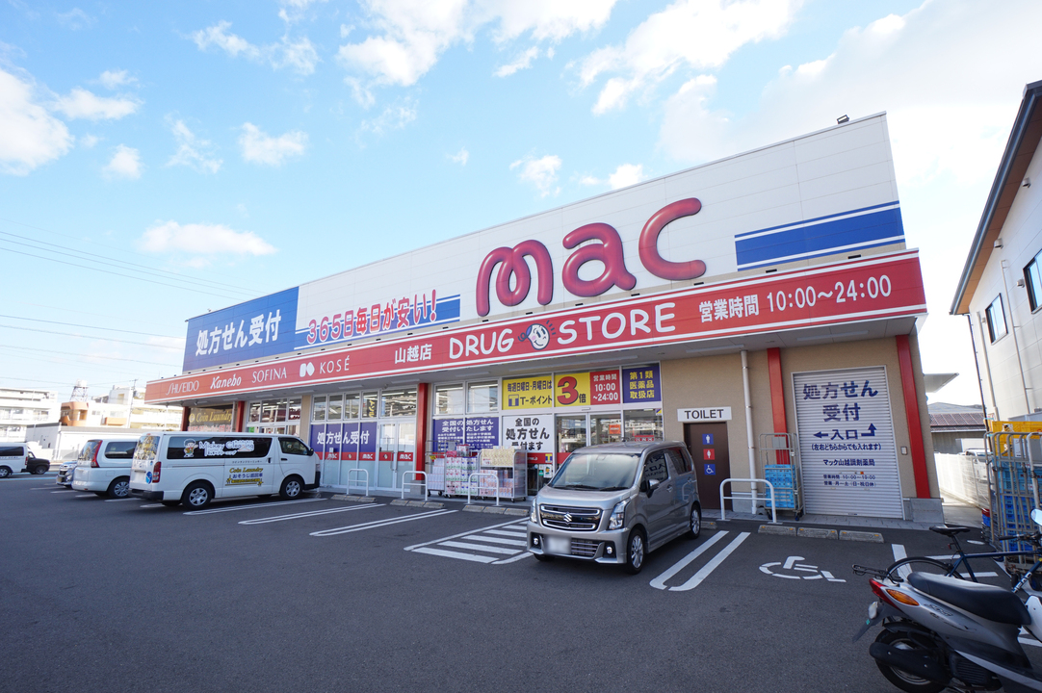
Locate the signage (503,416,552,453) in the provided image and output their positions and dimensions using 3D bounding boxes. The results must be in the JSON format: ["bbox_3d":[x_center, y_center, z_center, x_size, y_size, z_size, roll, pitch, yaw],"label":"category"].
[{"bbox_3d":[0.192,2.673,14.083,1.758,1.115,0.050,-8,-14,30],"label":"signage"}]

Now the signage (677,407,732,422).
[{"bbox_3d":[4.568,1.705,11.539,1.267,0.313,0.060,-8,-14,30],"label":"signage"}]

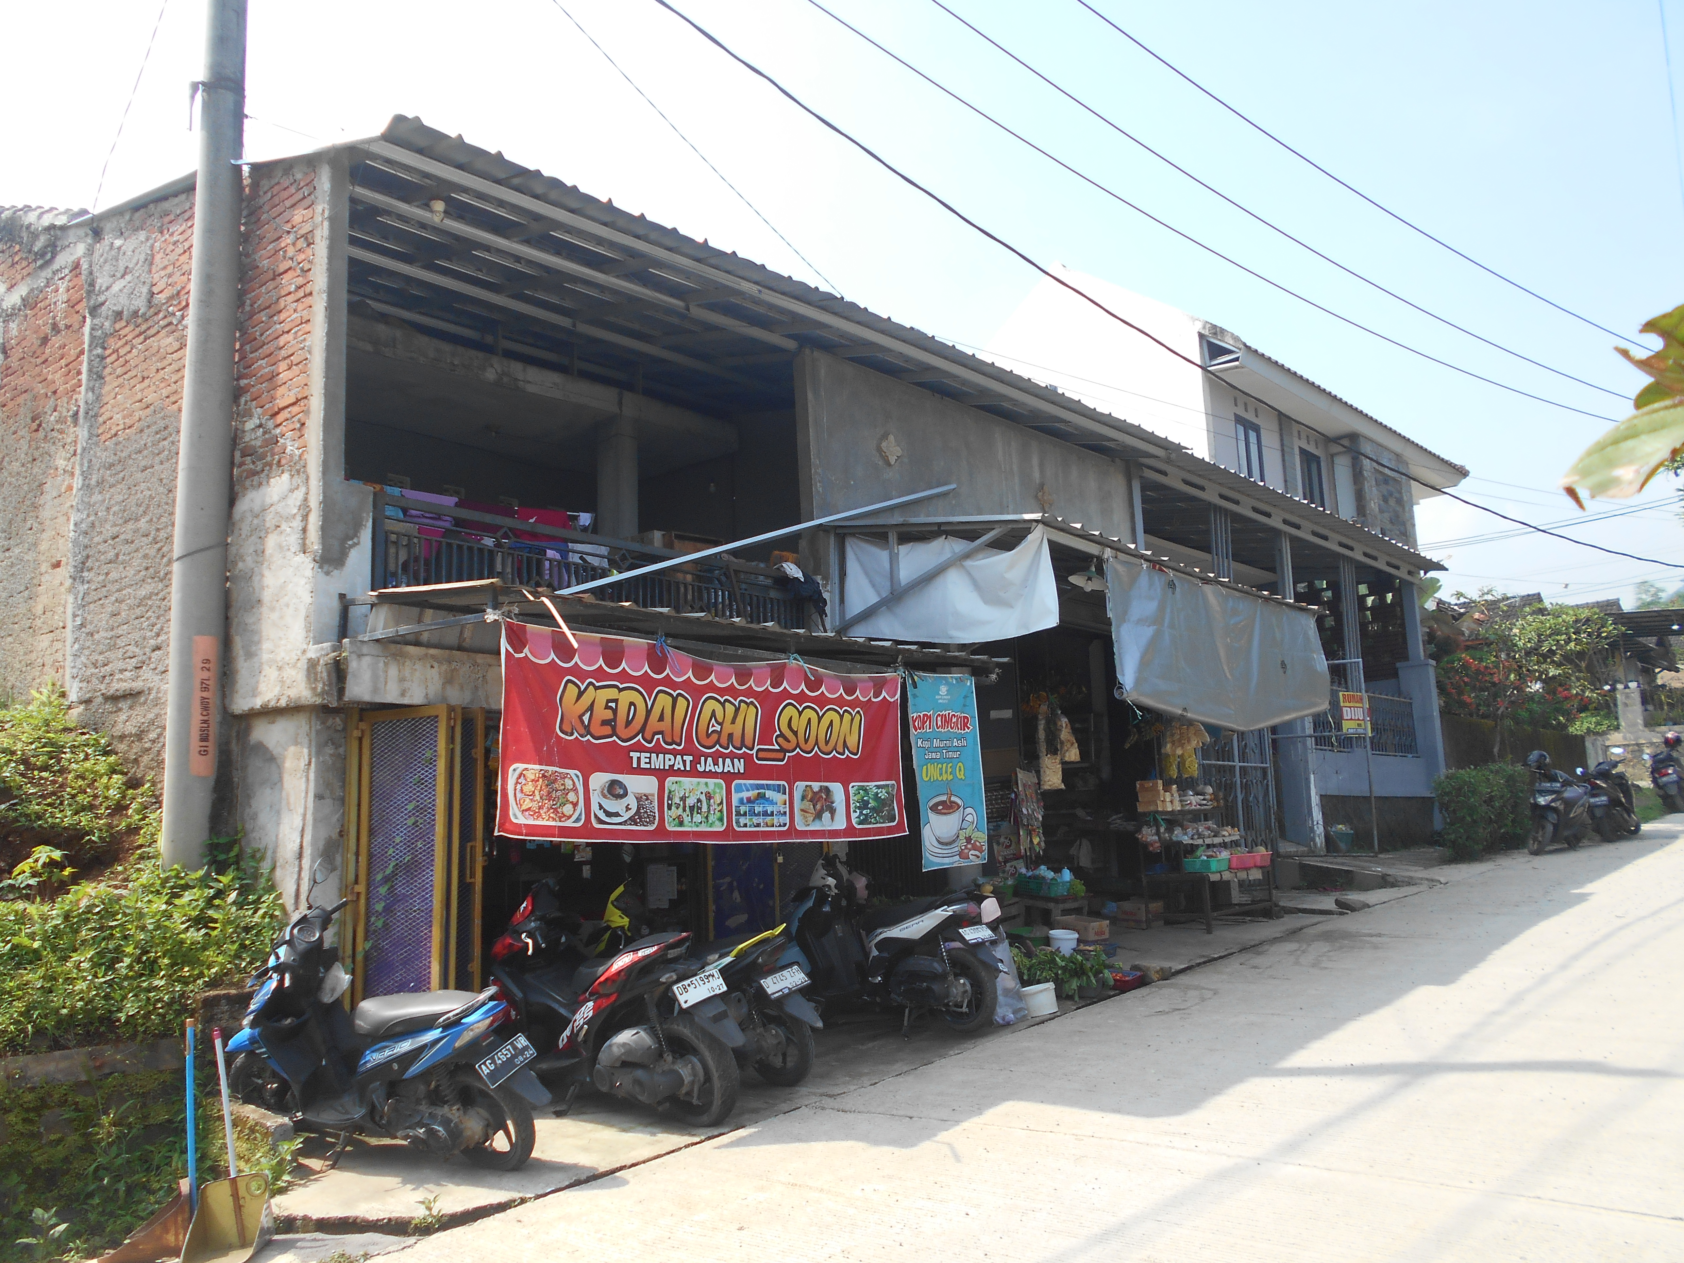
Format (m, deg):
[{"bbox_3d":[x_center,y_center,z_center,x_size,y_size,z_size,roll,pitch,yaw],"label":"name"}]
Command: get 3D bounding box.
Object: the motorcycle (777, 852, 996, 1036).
[{"bbox_3d":[0.279,1.990,8.250,1.880,1.130,0.690,-10,-12,39],"label":"motorcycle"}]

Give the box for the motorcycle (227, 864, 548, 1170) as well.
[{"bbox_3d":[-2.112,1.844,5.924,1.880,1.170,0.700,-6,-10,26],"label":"motorcycle"}]

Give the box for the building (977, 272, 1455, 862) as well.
[{"bbox_3d":[5.727,-0.892,20.048,6.000,8.500,9.800,-10,-13,42],"label":"building"}]

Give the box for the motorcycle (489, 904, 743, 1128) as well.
[{"bbox_3d":[-1.171,1.935,6.638,1.950,1.120,0.710,-11,-13,43],"label":"motorcycle"}]

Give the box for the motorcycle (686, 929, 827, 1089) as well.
[{"bbox_3d":[-0.809,1.978,7.234,1.880,1.100,0.690,-10,-12,40],"label":"motorcycle"}]

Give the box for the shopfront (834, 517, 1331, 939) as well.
[{"bbox_3d":[2.188,1.163,11.276,2.600,3.150,4.700,-10,-13,42],"label":"shopfront"}]

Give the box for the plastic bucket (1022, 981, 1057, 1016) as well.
[{"bbox_3d":[1.298,2.395,8.306,0.225,0.205,0.225,-2,-9,0],"label":"plastic bucket"}]

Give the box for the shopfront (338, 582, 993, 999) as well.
[{"bbox_3d":[-0.950,1.331,7.997,2.100,2.600,4.100,-10,-13,42],"label":"shopfront"}]

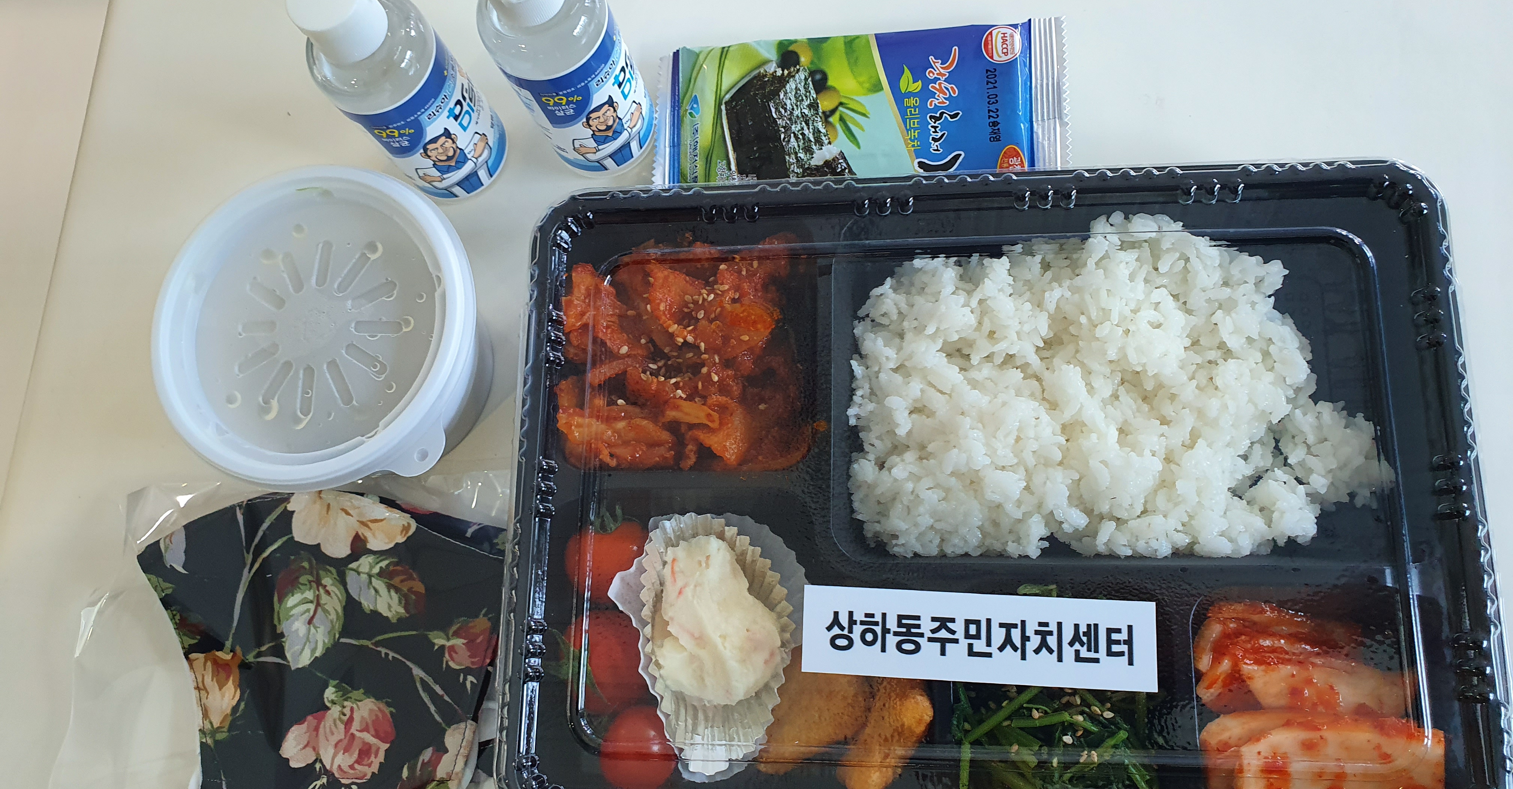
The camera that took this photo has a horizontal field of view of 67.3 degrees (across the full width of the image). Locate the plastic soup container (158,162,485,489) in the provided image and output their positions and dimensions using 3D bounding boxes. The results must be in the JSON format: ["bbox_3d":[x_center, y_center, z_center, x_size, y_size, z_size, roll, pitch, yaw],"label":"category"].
[{"bbox_3d":[-0.136,-0.012,0.386,0.108,0.058,0.114,-1,78,7],"label":"plastic soup container"}]

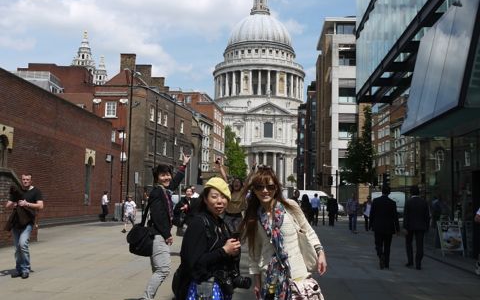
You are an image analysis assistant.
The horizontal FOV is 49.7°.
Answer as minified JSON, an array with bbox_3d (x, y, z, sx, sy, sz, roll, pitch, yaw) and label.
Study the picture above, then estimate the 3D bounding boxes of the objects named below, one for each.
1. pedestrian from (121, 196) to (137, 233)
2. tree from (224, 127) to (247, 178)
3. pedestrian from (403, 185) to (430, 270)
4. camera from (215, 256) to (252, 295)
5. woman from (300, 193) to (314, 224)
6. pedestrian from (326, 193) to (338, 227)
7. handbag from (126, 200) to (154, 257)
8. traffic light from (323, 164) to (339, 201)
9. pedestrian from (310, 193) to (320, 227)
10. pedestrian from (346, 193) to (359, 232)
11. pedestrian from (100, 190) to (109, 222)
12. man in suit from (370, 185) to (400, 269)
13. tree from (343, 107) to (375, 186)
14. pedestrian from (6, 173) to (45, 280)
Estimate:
[{"bbox_3d":[-4.530,2.525,21.273,0.500,1.550,0.520,-1,-6,23],"label":"pedestrian"},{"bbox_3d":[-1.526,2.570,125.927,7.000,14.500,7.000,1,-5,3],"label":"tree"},{"bbox_3d":[3.784,1.644,11.138,0.540,1.760,0.420,1,-5,3],"label":"pedestrian"},{"bbox_3d":[-0.044,0.845,3.290,0.190,0.130,0.145,-1,-6,21],"label":"camera"},{"bbox_3d":[3.573,3.165,27.375,0.580,1.660,0.450,1,-5,3],"label":"woman"},{"bbox_3d":[5.074,3.311,28.382,0.560,1.750,0.380,1,-5,3],"label":"pedestrian"},{"bbox_3d":[-1.075,0.868,5.650,0.340,0.600,0.200,-1,-6,18],"label":"handbag"},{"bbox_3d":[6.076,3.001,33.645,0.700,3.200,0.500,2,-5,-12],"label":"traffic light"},{"bbox_3d":[4.169,3.221,28.379,0.540,1.750,0.420,1,-5,3],"label":"pedestrian"},{"bbox_3d":[5.059,2.804,23.282,0.560,1.750,0.420,2,-6,-12],"label":"pedestrian"},{"bbox_3d":[-7.416,3.094,28.481,0.440,1.720,0.480,3,-6,-18],"label":"pedestrian"},{"bbox_3d":[3.247,1.703,11.535,0.580,1.800,0.460,1,-5,3],"label":"man in suit"},{"bbox_3d":[8.108,0.879,35.353,2.200,7.800,2.200,1,-5,3],"label":"tree"},{"bbox_3d":[-3.811,1.348,9.270,0.600,1.770,0.450,2,-5,-12],"label":"pedestrian"}]

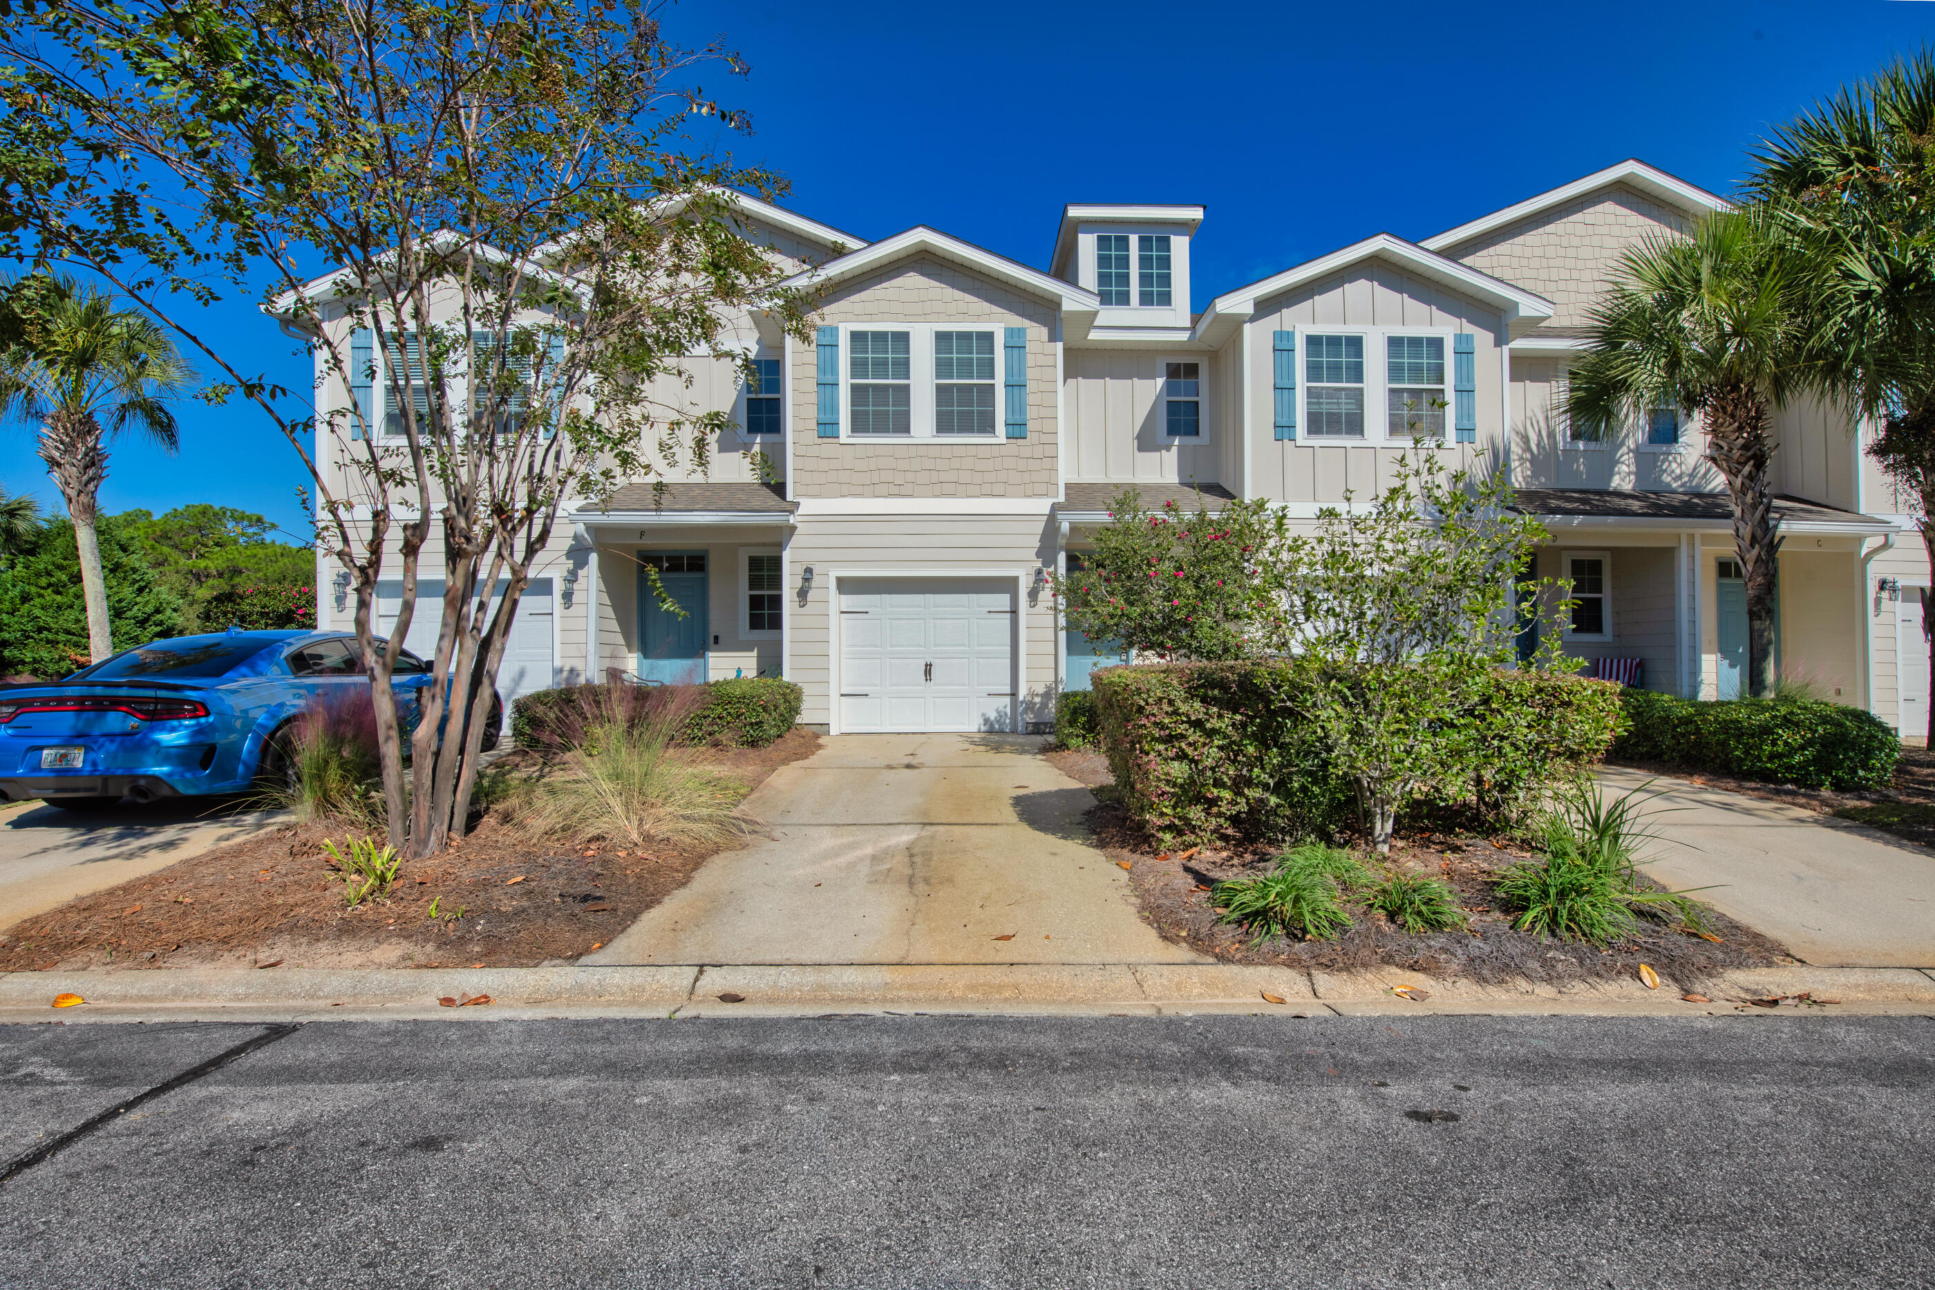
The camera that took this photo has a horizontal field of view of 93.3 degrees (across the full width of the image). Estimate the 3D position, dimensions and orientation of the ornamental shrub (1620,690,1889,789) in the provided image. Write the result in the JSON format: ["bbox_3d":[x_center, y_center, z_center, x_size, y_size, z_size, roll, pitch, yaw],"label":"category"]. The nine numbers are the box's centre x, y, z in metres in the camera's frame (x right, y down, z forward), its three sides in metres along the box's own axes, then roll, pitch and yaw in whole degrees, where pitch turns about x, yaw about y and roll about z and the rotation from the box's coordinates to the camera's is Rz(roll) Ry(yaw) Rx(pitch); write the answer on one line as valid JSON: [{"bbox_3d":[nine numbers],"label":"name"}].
[{"bbox_3d":[8.020,0.920,9.620,1.400,0.800,2.500,0,0,-33],"label":"ornamental shrub"}]

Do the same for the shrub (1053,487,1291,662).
[{"bbox_3d":[2.230,-0.210,10.200,2.500,2.950,2.300,0,0,0],"label":"shrub"}]

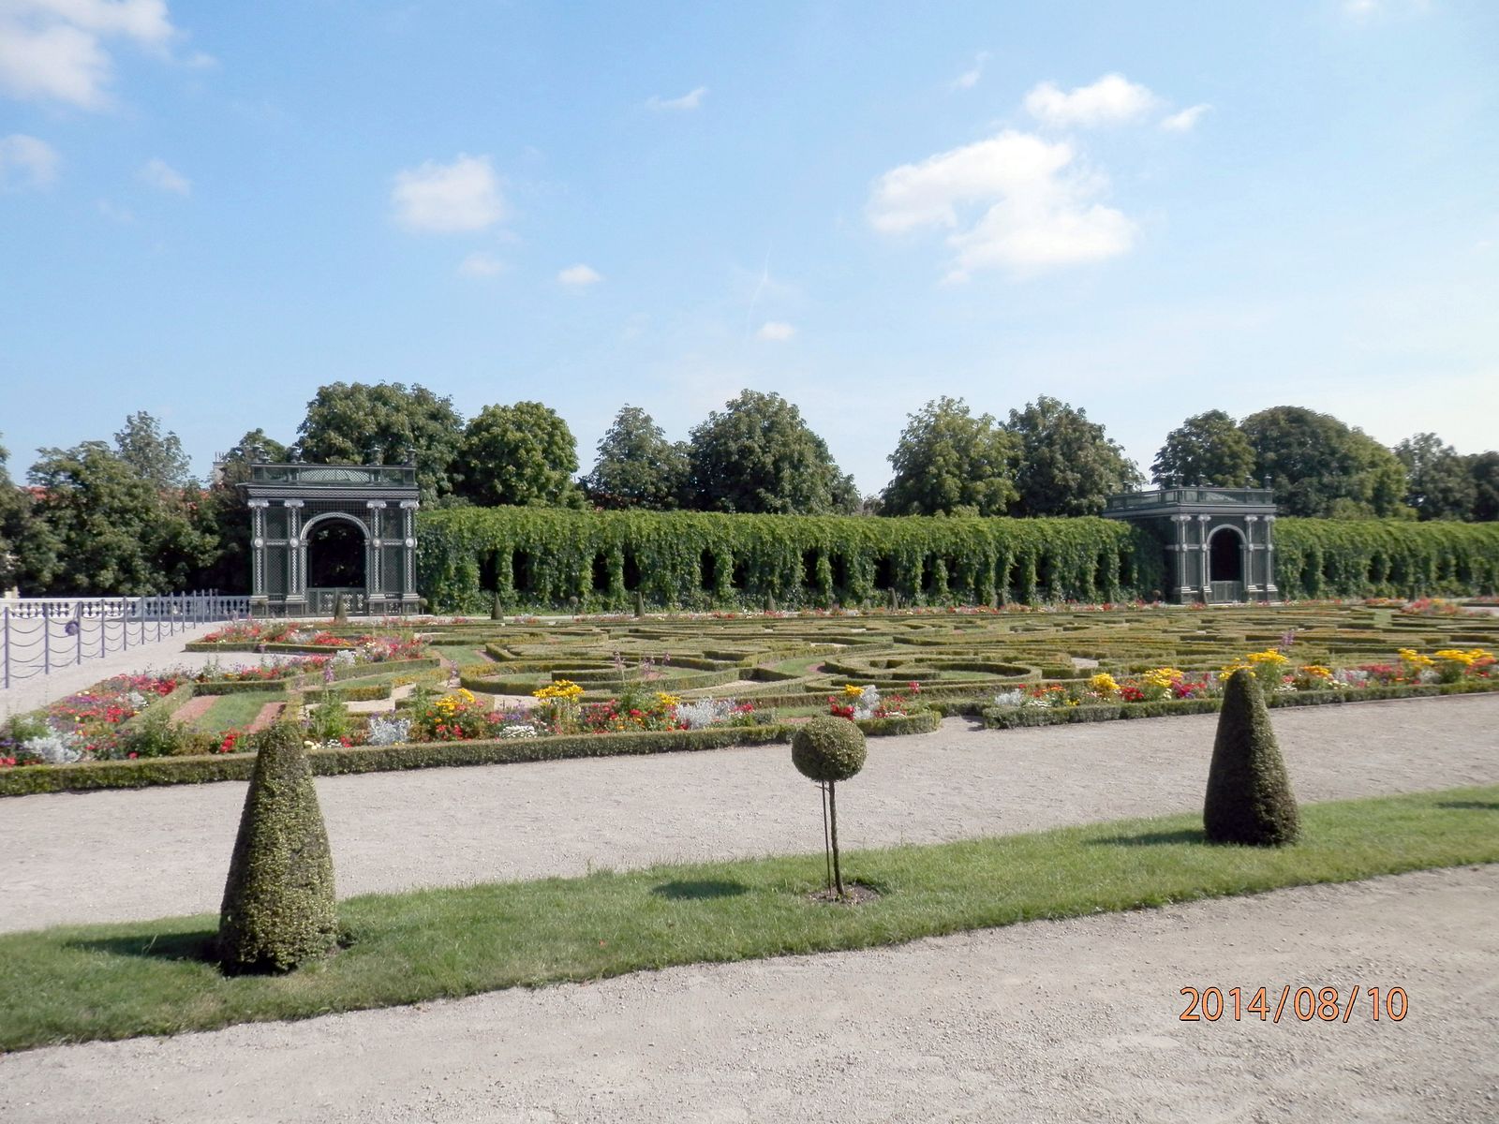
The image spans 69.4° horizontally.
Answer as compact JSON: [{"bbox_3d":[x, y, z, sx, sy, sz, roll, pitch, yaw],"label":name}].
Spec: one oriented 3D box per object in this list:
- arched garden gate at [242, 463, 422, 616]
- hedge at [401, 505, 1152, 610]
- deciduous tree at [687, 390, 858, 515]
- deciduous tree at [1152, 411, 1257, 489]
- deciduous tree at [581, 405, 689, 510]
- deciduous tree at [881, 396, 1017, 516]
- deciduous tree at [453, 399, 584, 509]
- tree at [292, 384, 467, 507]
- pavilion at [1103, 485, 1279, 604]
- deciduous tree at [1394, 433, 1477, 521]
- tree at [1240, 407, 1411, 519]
[{"bbox_3d":[-17.054,-0.823,44.892,6.150,6.000,5.600,0,-1,-20],"label":"arched garden gate"},{"bbox_3d":[2.928,-0.015,52.722,37.150,4.400,2.900,0,-1,-20],"label":"hedge"},{"bbox_3d":[1.432,-4.142,66.551,10.500,12.980,10.500,0,-1,-20],"label":"deciduous tree"},{"bbox_3d":[33.239,-4.416,79.873,7.730,13.570,7.730,0,-1,-20],"label":"deciduous tree"},{"bbox_3d":[-7.103,-3.720,67.510,7.340,12.230,7.340,0,-1,-20],"label":"deciduous tree"},{"bbox_3d":[13.080,-4.244,70.697,8.720,13.180,8.720,0,-1,-20],"label":"deciduous tree"},{"bbox_3d":[-12.676,-3.237,59.522,6.860,11.120,6.860,0,-1,-20],"label":"deciduous tree"},{"bbox_3d":[-19.544,-3.614,57.084,8.410,11.880,8.410,0,-1,-20],"label":"tree"},{"bbox_3d":[23.672,-0.836,58.412,6.150,6.000,6.000,0,-1,-20],"label":"pavilion"},{"bbox_3d":[59.012,-4.360,93.049,6.540,13.540,6.540,0,-1,-20],"label":"deciduous tree"},{"bbox_3d":[44.770,-4.841,83.980,11.620,14.420,11.620,0,-1,-20],"label":"tree"}]

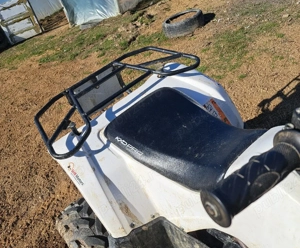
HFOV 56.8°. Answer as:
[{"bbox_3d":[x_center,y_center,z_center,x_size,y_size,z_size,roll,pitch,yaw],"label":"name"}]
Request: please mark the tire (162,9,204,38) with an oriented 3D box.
[{"bbox_3d":[0.477,-1.462,4.030,0.590,0.190,0.590,-18,32,12],"label":"tire"}]

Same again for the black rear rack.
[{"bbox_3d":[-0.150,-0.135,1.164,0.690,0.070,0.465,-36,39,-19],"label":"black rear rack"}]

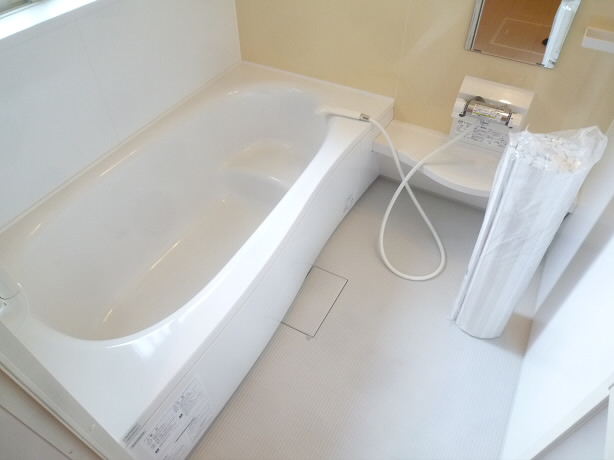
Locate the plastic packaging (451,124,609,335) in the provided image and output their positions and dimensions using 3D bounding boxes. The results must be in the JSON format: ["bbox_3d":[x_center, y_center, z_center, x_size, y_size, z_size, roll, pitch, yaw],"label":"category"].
[{"bbox_3d":[0.627,0.052,1.304,0.190,0.760,0.175,20,48,22],"label":"plastic packaging"}]

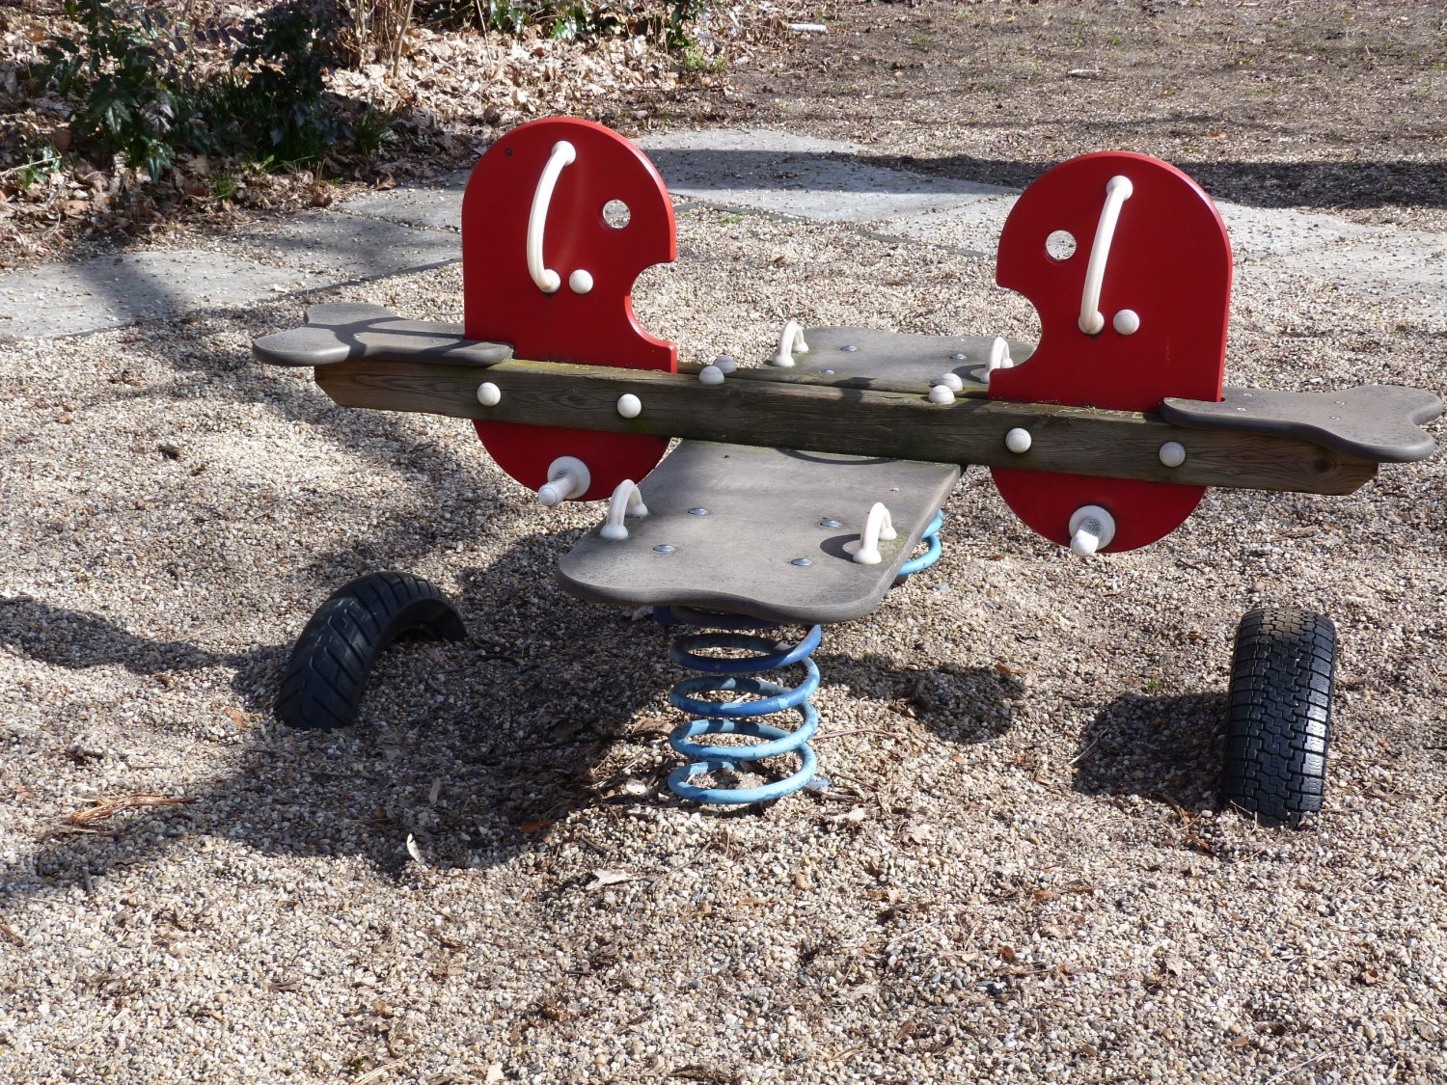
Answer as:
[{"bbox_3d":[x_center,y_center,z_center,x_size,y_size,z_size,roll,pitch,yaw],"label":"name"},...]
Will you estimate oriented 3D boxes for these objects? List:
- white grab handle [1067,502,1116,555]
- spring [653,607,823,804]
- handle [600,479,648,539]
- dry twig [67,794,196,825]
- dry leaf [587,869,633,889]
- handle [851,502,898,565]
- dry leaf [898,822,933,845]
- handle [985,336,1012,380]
[{"bbox_3d":[0.533,-0.006,4.096,0.068,0.068,0.091,6,19,14],"label":"white grab handle"},{"bbox_3d":[0.032,0.184,3.840,0.209,0.305,0.209,1,18,0],"label":"spring"},{"bbox_3d":[-0.132,-0.058,3.816,0.037,0.065,0.144,6,19,14],"label":"handle"},{"bbox_3d":[-0.809,0.355,3.795,0.175,0.026,0.084,-5,18,-19],"label":"dry twig"},{"bbox_3d":[-0.146,0.428,3.565,0.060,0.013,0.037,1,18,0],"label":"dry leaf"},{"bbox_3d":[0.207,-0.025,3.731,0.037,0.065,0.144,6,19,14],"label":"handle"},{"bbox_3d":[0.255,0.386,3.710,0.044,0.013,0.047,1,18,0],"label":"dry leaf"},{"bbox_3d":[0.451,-0.311,4.606,0.037,0.065,0.144,6,19,14],"label":"handle"}]

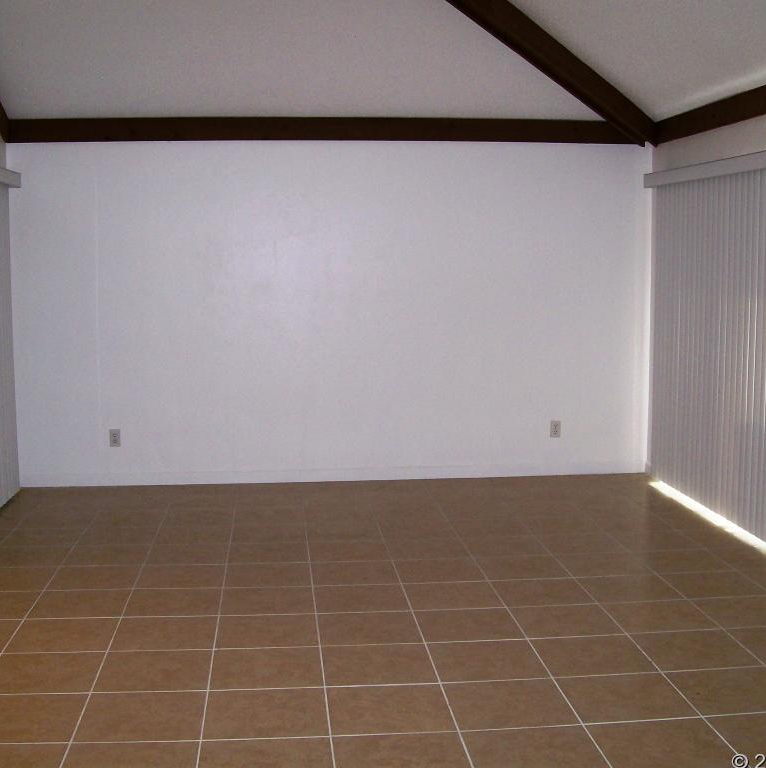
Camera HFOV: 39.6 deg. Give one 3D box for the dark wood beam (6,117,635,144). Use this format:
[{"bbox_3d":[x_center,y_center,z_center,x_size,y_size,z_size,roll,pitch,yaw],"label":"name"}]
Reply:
[{"bbox_3d":[-0.301,-1.664,6.971,4.240,0.158,0.060,-1,6,-5],"label":"dark wood beam"}]

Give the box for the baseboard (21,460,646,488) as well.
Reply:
[{"bbox_3d":[-0.295,0.617,7.242,4.250,0.088,0.017,-1,6,-5],"label":"baseboard"}]

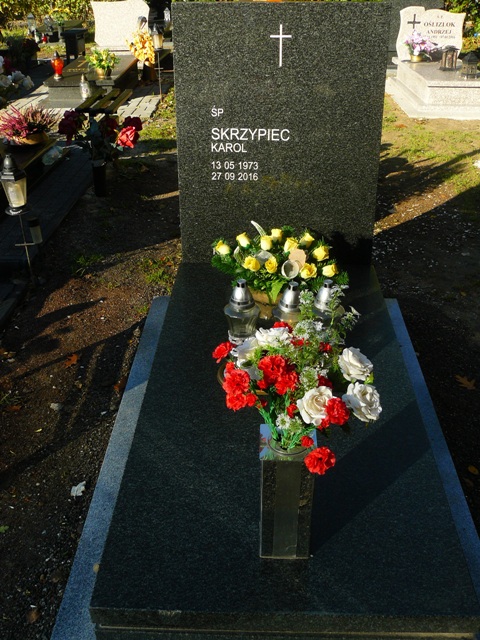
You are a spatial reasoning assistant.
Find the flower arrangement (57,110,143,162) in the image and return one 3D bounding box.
[{"bbox_3d":[-0.935,-1.230,4.420,0.530,0.320,0.400,1,28,2],"label":"flower arrangement"}]

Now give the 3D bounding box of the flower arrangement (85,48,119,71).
[{"bbox_3d":[-1.521,-2.862,7.310,0.370,0.240,0.310,1,28,2],"label":"flower arrangement"}]

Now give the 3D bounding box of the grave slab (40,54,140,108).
[{"bbox_3d":[-1.710,-2.880,8.000,0.800,0.330,1.820,1,29,1],"label":"grave slab"}]

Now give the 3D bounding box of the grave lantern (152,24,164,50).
[{"bbox_3d":[-0.881,-3.077,7.226,0.125,0.280,0.125,1,28,2],"label":"grave lantern"}]

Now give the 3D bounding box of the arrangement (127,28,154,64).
[{"bbox_3d":[-1.280,-3.560,8.660,0.340,0.450,0.320,1,28,2],"label":"arrangement"}]

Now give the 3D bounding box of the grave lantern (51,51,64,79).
[{"bbox_3d":[-2.000,-2.804,7.304,0.140,0.280,0.140,1,28,2],"label":"grave lantern"}]

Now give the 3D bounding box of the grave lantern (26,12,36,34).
[{"bbox_3d":[-3.440,-4.910,11.000,0.150,0.330,0.150,1,28,2],"label":"grave lantern"}]

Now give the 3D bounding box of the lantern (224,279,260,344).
[{"bbox_3d":[0.008,-0.028,2.277,0.122,0.233,0.122,1,28,2],"label":"lantern"}]

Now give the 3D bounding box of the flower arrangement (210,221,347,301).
[{"bbox_3d":[0.149,-0.217,2.440,0.500,0.270,0.310,1,28,2],"label":"flower arrangement"}]

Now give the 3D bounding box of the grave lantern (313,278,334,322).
[{"bbox_3d":[0.303,-0.030,2.275,0.122,0.230,0.122,1,28,2],"label":"grave lantern"}]

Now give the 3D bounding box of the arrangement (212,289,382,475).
[{"bbox_3d":[0.119,0.127,1.380,0.350,0.320,0.310,1,28,2],"label":"arrangement"}]

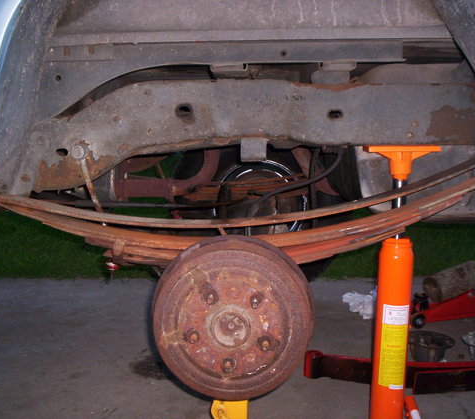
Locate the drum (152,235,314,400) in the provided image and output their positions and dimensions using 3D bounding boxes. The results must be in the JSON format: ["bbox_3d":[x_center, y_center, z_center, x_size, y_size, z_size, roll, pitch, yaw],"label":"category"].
[{"bbox_3d":[-0.010,0.219,1.165,0.318,0.318,0.112,1,8,3],"label":"drum"}]

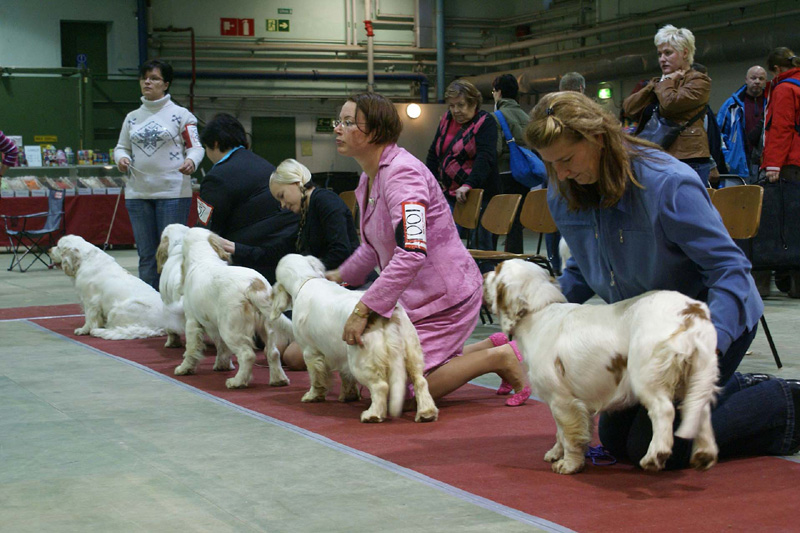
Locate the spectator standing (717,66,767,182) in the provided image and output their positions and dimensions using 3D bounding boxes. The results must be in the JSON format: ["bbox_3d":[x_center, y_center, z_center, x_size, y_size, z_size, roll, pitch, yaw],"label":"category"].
[{"bbox_3d":[2.908,-0.735,10.879,0.550,1.780,0.380,0,3,12],"label":"spectator standing"}]

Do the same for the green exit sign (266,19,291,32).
[{"bbox_3d":[-2.053,-4.053,22.452,0.400,0.200,0.020,-3,4,-27],"label":"green exit sign"}]

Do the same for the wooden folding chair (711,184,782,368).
[{"bbox_3d":[1.327,0.049,5.741,0.500,0.780,0.420,-3,4,-27],"label":"wooden folding chair"}]

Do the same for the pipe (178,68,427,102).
[{"bbox_3d":[-1.624,-3.017,22.464,4.789,0.469,0.110,-3,4,-27],"label":"pipe"}]

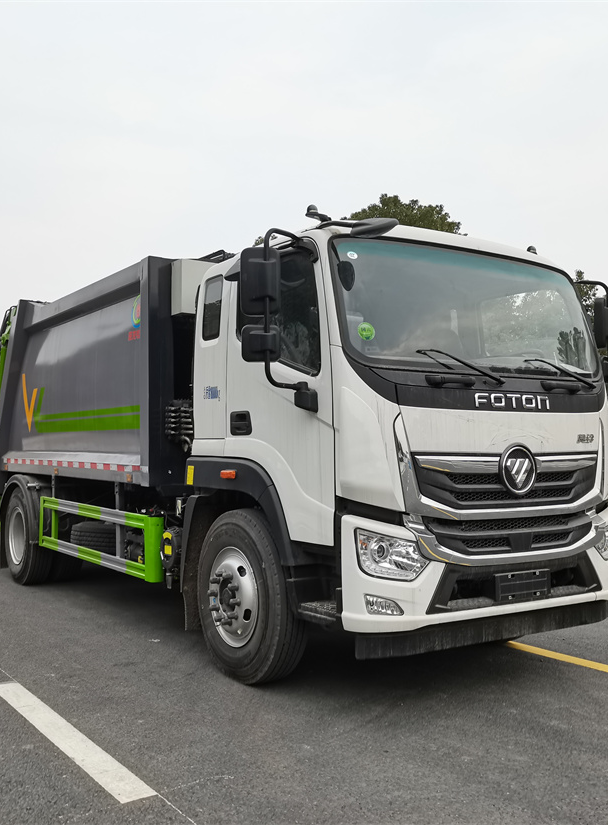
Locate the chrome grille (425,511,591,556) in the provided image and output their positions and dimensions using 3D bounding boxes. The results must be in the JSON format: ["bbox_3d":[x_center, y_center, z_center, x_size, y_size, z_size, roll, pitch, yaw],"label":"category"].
[{"bbox_3d":[1.213,0.696,4.737,1.360,0.235,0.130,2,-3,-35],"label":"chrome grille"}]

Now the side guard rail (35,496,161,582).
[{"bbox_3d":[-1.742,1.001,6.859,0.110,0.470,2.760,2,-3,-33],"label":"side guard rail"}]

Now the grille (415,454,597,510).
[{"bbox_3d":[1.159,0.369,4.475,1.450,0.300,0.140,2,-3,-33],"label":"grille"}]

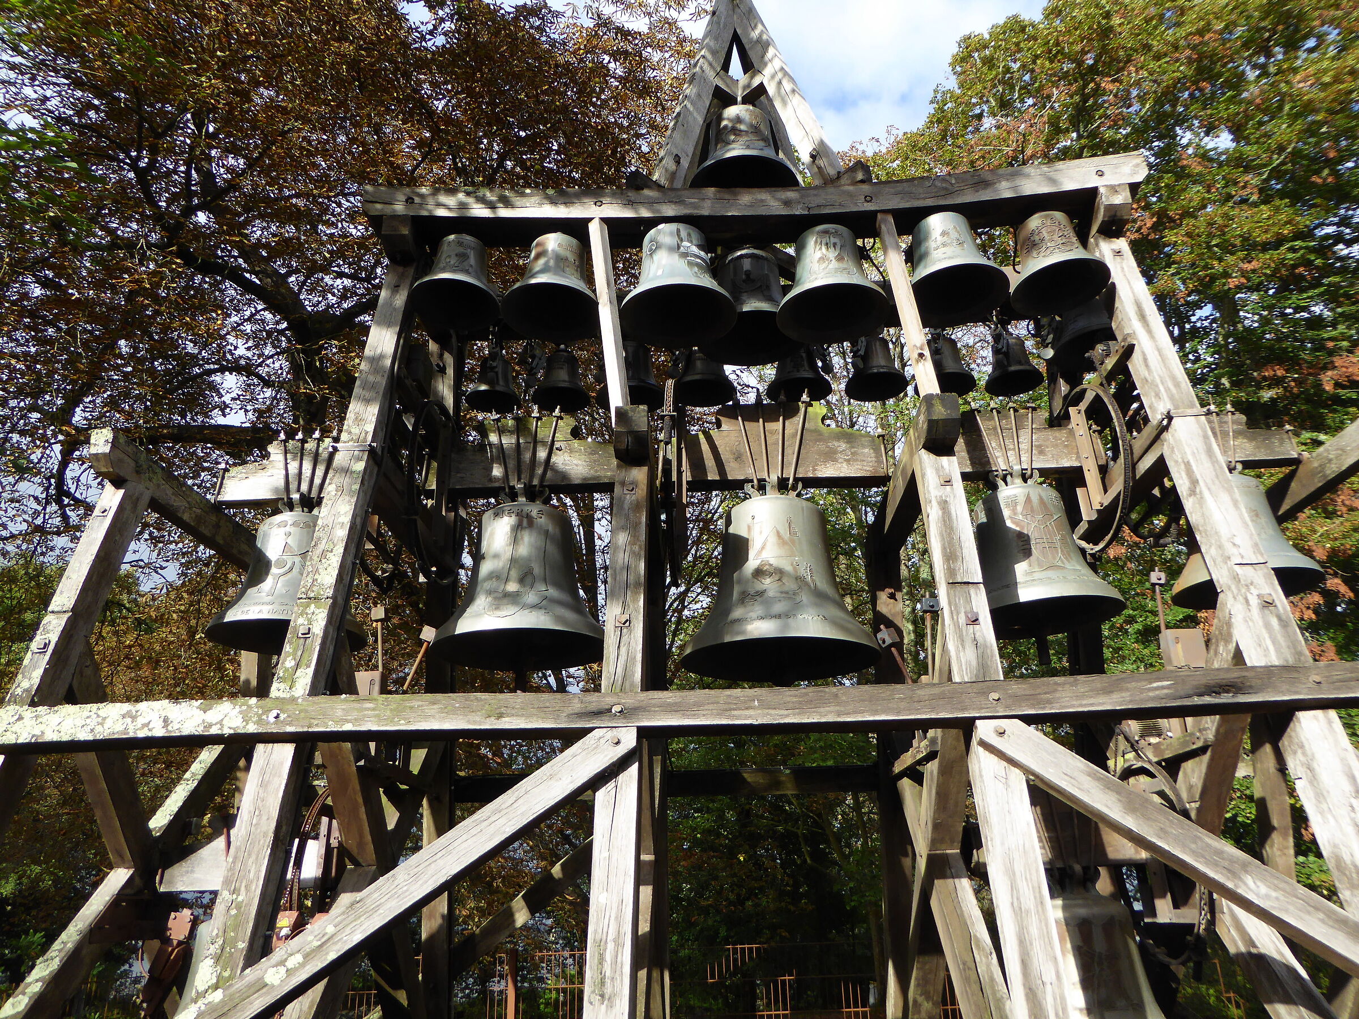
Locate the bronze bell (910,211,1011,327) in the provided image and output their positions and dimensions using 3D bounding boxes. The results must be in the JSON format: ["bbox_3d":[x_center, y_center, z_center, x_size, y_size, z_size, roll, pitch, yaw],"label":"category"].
[{"bbox_3d":[1.654,-1.524,5.768,0.629,0.521,0.629,-1,-22,1],"label":"bronze bell"}]

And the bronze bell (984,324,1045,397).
[{"bbox_3d":[2.195,-0.986,6.252,0.359,0.340,0.359,-2,-22,1],"label":"bronze bell"}]

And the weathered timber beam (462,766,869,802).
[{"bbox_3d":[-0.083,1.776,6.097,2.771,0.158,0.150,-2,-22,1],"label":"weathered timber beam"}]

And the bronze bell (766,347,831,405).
[{"bbox_3d":[0.752,-0.904,5.974,0.380,0.327,0.380,-2,-22,2],"label":"bronze bell"}]

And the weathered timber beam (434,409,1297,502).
[{"bbox_3d":[1.029,-0.370,5.506,4.889,0.440,0.180,-2,-22,1],"label":"weathered timber beam"}]

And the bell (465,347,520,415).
[{"bbox_3d":[-1.240,-0.861,6.315,0.354,0.318,0.354,-2,-22,1],"label":"bell"}]

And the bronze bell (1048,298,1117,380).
[{"bbox_3d":[2.526,-1.179,5.771,0.522,0.470,0.522,-2,-22,1],"label":"bronze bell"}]

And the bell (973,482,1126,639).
[{"bbox_3d":[1.942,0.255,5.221,0.829,0.717,0.829,-2,-22,1],"label":"bell"}]

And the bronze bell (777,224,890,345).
[{"bbox_3d":[0.850,-1.325,5.379,0.623,0.514,0.623,-2,-22,1],"label":"bronze bell"}]

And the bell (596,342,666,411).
[{"bbox_3d":[-0.329,-0.915,6.302,0.432,0.389,0.432,-2,-22,1],"label":"bell"}]

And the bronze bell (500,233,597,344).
[{"bbox_3d":[-0.766,-1.398,5.658,0.579,0.521,0.579,-2,-22,1],"label":"bronze bell"}]

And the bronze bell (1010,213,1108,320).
[{"bbox_3d":[2.276,-1.552,5.734,0.564,0.486,0.564,-2,-22,2],"label":"bronze bell"}]

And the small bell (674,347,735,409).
[{"bbox_3d":[0.171,-0.928,6.288,0.394,0.354,0.394,-2,-22,1],"label":"small bell"}]

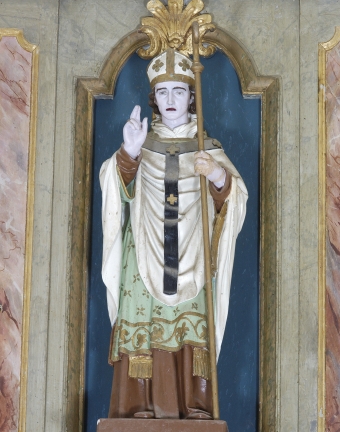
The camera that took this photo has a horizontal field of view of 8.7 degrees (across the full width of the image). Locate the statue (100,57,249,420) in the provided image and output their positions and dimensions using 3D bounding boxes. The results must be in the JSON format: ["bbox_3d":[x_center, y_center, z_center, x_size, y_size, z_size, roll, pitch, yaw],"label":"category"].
[{"bbox_3d":[0.010,0.052,6.733,0.451,1.192,0.351,0,-15,4],"label":"statue"}]

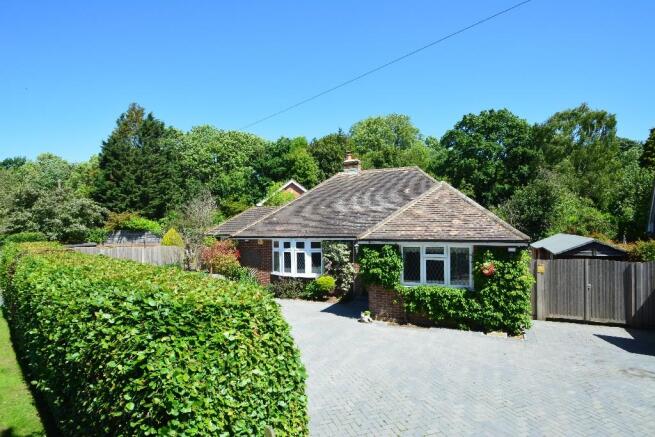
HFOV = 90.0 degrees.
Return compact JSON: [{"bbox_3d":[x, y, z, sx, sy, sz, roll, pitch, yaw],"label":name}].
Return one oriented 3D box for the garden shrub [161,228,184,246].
[{"bbox_3d":[-9.936,1.951,20.939,1.538,2.622,1.538,0,-2,0],"label":"garden shrub"}]

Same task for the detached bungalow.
[{"bbox_3d":[0.799,0.007,15.566,13.800,6.600,9.900,-1,-2,24],"label":"detached bungalow"}]

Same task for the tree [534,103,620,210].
[{"bbox_3d":[24.038,-3.584,31.667,8.269,15.134,8.269,0,-2,0],"label":"tree"}]

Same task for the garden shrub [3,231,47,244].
[{"bbox_3d":[-21.203,1.991,22.939,3.229,2.300,2.400,0,-2,0],"label":"garden shrub"}]

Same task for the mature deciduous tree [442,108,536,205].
[{"bbox_3d":[15.235,-3.222,31.152,9.084,14.369,9.084,0,-2,0],"label":"mature deciduous tree"}]

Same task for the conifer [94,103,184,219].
[{"bbox_3d":[-16.929,-3.270,29.653,8.104,14.346,8.104,0,-2,0],"label":"conifer"}]

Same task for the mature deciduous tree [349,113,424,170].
[{"bbox_3d":[7.384,-4.326,41.204,9.512,17.373,9.512,0,-2,0],"label":"mature deciduous tree"}]

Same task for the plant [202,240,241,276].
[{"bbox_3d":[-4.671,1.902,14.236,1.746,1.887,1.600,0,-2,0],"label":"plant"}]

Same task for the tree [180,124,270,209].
[{"bbox_3d":[-10.275,-2.712,33.134,8.663,13.508,8.663,0,-2,0],"label":"tree"}]

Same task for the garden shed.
[{"bbox_3d":[10.500,2.040,13.830,2.500,2.460,4.000,-1,-2,24],"label":"garden shed"}]

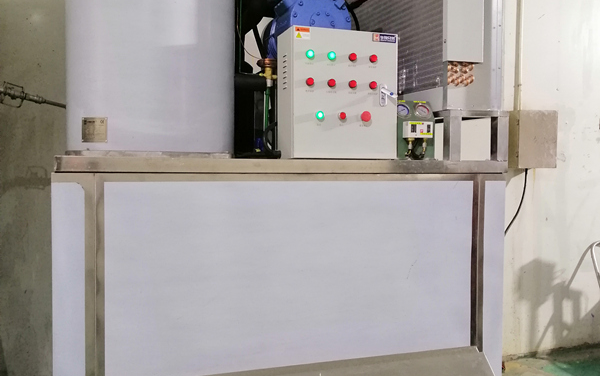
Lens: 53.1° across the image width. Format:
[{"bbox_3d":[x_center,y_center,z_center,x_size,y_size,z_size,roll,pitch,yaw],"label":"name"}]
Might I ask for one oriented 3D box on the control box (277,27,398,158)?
[{"bbox_3d":[0.154,-0.364,2.413,0.448,0.497,0.165,0,2,-19],"label":"control box"}]

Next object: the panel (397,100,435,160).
[{"bbox_3d":[0.485,-0.248,2.525,0.213,0.272,0.110,0,2,-19],"label":"panel"}]

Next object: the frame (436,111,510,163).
[{"bbox_3d":[0.608,-0.227,2.956,0.295,0.209,0.900,0,2,-19],"label":"frame"}]

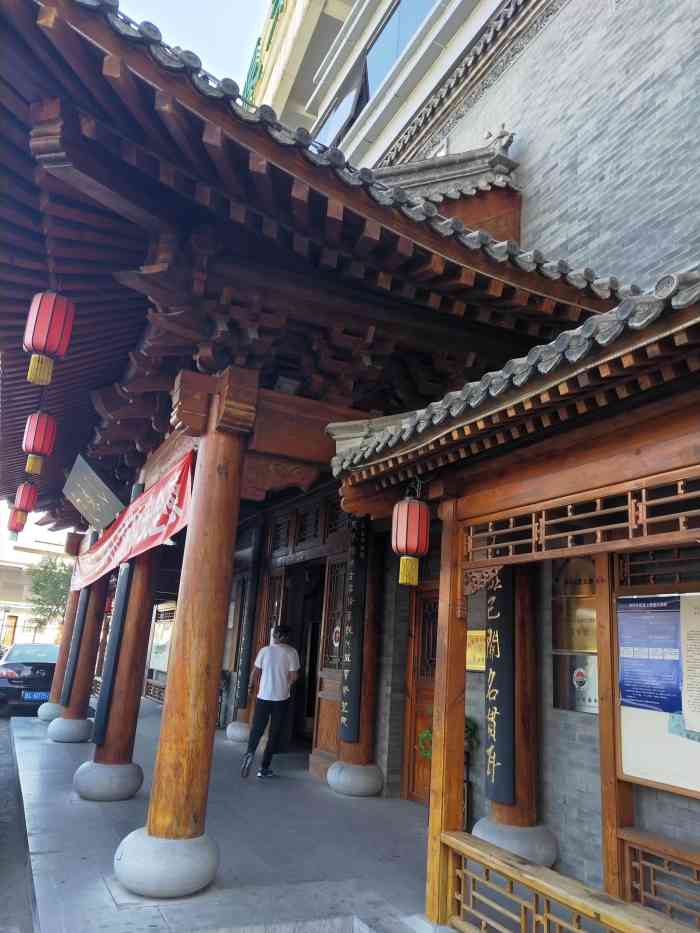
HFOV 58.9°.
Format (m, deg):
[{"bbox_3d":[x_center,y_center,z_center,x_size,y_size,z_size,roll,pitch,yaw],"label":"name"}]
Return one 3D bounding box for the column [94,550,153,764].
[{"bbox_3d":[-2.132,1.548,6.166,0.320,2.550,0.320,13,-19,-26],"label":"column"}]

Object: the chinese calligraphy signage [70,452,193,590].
[{"bbox_3d":[-2.922,0.976,7.523,0.100,0.620,7.600,13,-19,-26],"label":"chinese calligraphy signage"}]

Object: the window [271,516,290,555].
[{"bbox_3d":[-1.135,1.127,10.123,0.058,0.569,0.730,13,-19,-26],"label":"window"}]

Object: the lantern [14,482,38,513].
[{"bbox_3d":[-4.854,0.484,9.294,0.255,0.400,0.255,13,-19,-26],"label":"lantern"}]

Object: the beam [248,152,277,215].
[{"bbox_3d":[-0.474,-1.539,3.404,0.080,0.090,0.500,4,-2,-1],"label":"beam"}]

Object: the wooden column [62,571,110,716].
[{"bbox_3d":[-3.762,2.107,9.132,0.339,2.993,0.339,13,-19,-26],"label":"wooden column"}]

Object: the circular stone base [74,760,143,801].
[{"bbox_3d":[-2.281,2.964,5.897,0.625,0.296,0.625,13,-19,-26],"label":"circular stone base"}]

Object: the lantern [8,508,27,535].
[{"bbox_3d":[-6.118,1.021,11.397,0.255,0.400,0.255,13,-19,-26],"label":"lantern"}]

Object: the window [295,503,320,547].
[{"bbox_3d":[-0.617,0.877,9.216,0.058,0.569,0.730,13,-19,-26],"label":"window"}]

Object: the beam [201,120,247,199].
[{"bbox_3d":[-0.708,-1.744,3.642,0.102,0.117,0.730,3,-2,2],"label":"beam"}]

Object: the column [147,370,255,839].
[{"bbox_3d":[-1.007,0.800,4.354,0.345,3.161,0.345,13,-19,-26],"label":"column"}]

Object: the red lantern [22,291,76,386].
[{"bbox_3d":[-1.959,-0.818,4.002,0.282,0.575,0.282,13,-19,-26],"label":"red lantern"}]

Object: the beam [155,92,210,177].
[{"bbox_3d":[-0.838,-1.695,3.188,0.080,0.090,0.560,1,-5,8],"label":"beam"}]

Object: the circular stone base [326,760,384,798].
[{"bbox_3d":[0.064,3.313,6.608,0.600,0.340,0.600,4,-17,1],"label":"circular stone base"}]

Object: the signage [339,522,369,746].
[{"bbox_3d":[0.029,1.780,6.998,0.120,2.460,0.340,13,-19,-26],"label":"signage"}]

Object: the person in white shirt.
[{"bbox_3d":[-0.965,2.790,7.450,0.530,1.710,0.460,-3,-18,22],"label":"person in white shirt"}]

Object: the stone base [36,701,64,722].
[{"bbox_3d":[-5.078,4.241,10.787,0.600,0.340,0.600,13,-19,-26],"label":"stone base"}]

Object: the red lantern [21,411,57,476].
[{"bbox_3d":[-2.968,-0.215,5.906,0.277,0.561,0.277,13,-19,-26],"label":"red lantern"}]

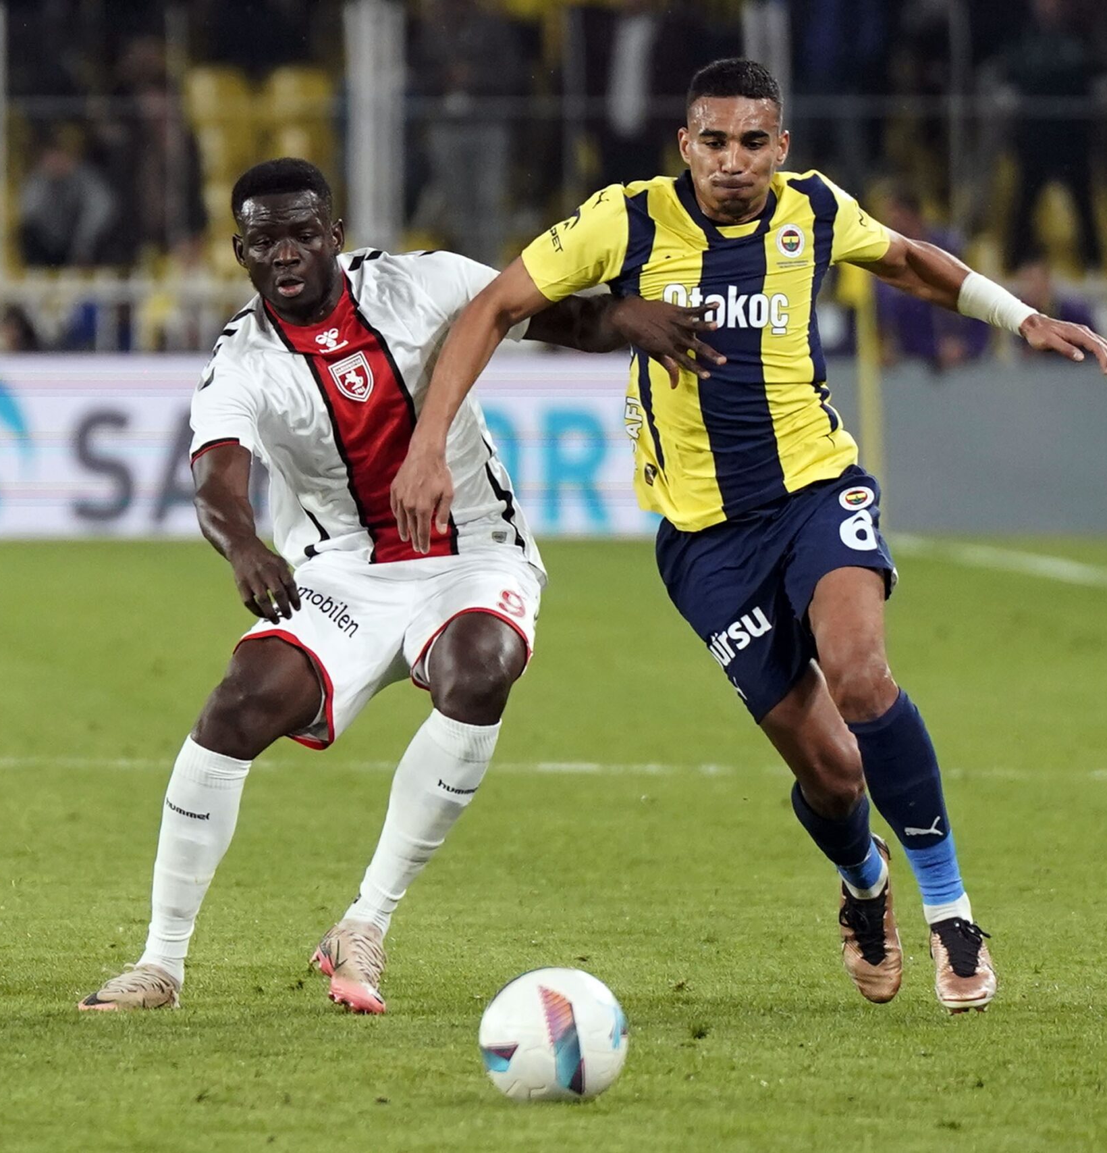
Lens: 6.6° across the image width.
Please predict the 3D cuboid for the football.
[{"bbox_3d":[0.002,0.686,14.170,0.220,0.220,0.220,0,1,0],"label":"football"}]

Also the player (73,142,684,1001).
[{"bbox_3d":[-0.260,0.018,16.250,1.090,1.450,0.780,0,1,5],"label":"player"}]

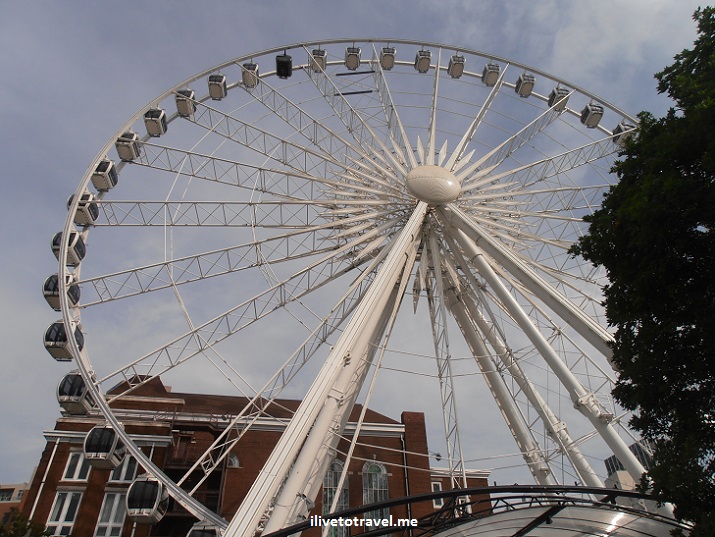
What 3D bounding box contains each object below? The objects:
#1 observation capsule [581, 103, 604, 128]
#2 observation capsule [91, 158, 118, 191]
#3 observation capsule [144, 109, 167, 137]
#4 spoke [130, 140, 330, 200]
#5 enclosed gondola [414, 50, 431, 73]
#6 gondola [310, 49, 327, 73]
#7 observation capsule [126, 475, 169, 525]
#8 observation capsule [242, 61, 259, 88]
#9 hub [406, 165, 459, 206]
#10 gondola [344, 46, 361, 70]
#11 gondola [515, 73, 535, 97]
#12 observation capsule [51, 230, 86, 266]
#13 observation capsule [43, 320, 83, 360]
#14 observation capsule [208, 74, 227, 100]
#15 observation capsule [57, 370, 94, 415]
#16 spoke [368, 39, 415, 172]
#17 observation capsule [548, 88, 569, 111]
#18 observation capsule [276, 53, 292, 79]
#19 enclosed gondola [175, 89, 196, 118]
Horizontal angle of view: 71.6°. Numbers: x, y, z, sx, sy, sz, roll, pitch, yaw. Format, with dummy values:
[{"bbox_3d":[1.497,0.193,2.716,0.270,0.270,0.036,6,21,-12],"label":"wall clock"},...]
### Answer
[{"bbox_3d":[26.443,-17.361,55.984,1.900,2.080,1.620,2,-39,-4],"label":"observation capsule"},{"bbox_3d":[-22.235,-8.204,43.724,1.803,1.917,1.761,2,-39,-5],"label":"observation capsule"},{"bbox_3d":[-19.498,-14.283,48.409,1.900,2.080,1.620,2,-39,-4],"label":"observation capsule"},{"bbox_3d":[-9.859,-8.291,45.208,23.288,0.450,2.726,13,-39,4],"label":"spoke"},{"bbox_3d":[7.927,-25.016,59.773,1.700,2.080,1.880,2,-39,-5],"label":"enclosed gondola"},{"bbox_3d":[-4.414,-24.194,57.742,1.700,2.080,1.880,2,-39,-5],"label":"gondola"},{"bbox_3d":[-11.370,12.525,26.930,1.700,2.080,1.880,2,-39,-5],"label":"observation capsule"},{"bbox_3d":[-11.729,-21.322,54.601,1.700,2.080,1.880,2,-39,-5],"label":"observation capsule"},{"bbox_3d":[6.302,-6.970,41.164,4.516,4.516,1.704,2,-39,-5],"label":"hub"},{"bbox_3d":[-0.584,-25.312,59.918,1.803,1.917,1.761,2,-39,-5],"label":"gondola"},{"bbox_3d":[19.863,-21.774,58.827,1.900,2.080,1.620,2,-39,-4],"label":"gondola"},{"bbox_3d":[-21.897,-1.609,37.886,1.900,2.080,1.620,2,-39,-4],"label":"observation capsule"},{"bbox_3d":[-19.390,4.771,33.000,1.900,2.080,1.620,2,-39,-4],"label":"observation capsule"},{"bbox_3d":[-15.060,-19.540,53.682,1.803,1.917,1.761,2,-39,-5],"label":"observation capsule"},{"bbox_3d":[-17.089,7.568,30.402,1.700,2.080,1.880,2,-39,-5],"label":"observation capsule"},{"bbox_3d":[3.609,-16.127,52.458,0.450,25.760,3.000,-4,-38,-9],"label":"spoke"},{"bbox_3d":[23.348,-19.750,57.574,1.900,2.080,1.620,2,-39,-4],"label":"observation capsule"},{"bbox_3d":[-8.271,-23.200,56.868,1.900,2.080,1.620,2,-39,-4],"label":"observation capsule"},{"bbox_3d":[-17.326,-16.845,50.339,1.700,2.080,1.880,2,-39,-5],"label":"enclosed gondola"}]

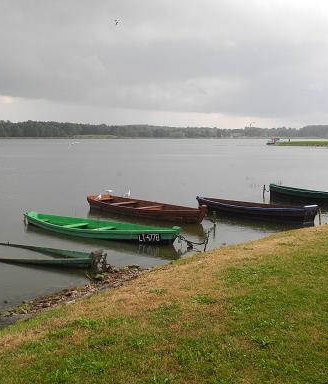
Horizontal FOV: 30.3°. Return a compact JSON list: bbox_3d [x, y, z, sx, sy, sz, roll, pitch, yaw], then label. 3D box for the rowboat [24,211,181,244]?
[{"bbox_3d":[-1.909,1.019,17.503,5.953,0.560,1.250,4,7,38],"label":"rowboat"}]

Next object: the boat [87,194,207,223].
[{"bbox_3d":[-0.641,0.608,21.383,1.250,0.680,5.666,-5,7,-45],"label":"boat"}]

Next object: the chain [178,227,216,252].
[{"bbox_3d":[0.821,1.237,15.795,1.050,0.620,0.350,-2,6,-24],"label":"chain"}]

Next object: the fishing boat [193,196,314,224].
[{"bbox_3d":[3.167,0.617,21.509,1.250,0.640,5.401,-5,7,-41],"label":"fishing boat"}]

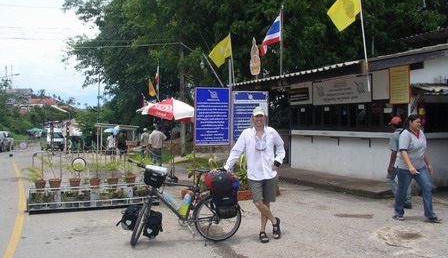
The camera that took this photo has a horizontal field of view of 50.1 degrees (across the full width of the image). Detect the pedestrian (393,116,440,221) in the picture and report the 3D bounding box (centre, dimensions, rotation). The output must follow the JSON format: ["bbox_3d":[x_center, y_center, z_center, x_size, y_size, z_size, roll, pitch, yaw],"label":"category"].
[{"bbox_3d":[3.030,0.615,7.500,0.600,1.670,0.500,0,0,28],"label":"pedestrian"}]

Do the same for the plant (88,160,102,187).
[{"bbox_3d":[-2.469,0.855,9.200,0.270,0.540,0.270,0,1,-28],"label":"plant"}]

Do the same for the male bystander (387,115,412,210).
[{"bbox_3d":[3.300,0.630,9.000,0.470,1.710,0.450,0,0,23],"label":"male bystander"}]

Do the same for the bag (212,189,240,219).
[{"bbox_3d":[0.009,0.988,6.300,0.310,0.370,0.180,0,7,-17],"label":"bag"}]

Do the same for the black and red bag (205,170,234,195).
[{"bbox_3d":[-0.065,0.745,6.660,0.350,0.340,0.420,0,0,-14],"label":"black and red bag"}]

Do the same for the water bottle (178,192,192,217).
[{"bbox_3d":[-0.502,0.987,6.330,0.092,0.315,0.092,18,2,-18],"label":"water bottle"}]

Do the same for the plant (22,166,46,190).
[{"bbox_3d":[-3.439,0.881,8.700,0.420,0.440,0.370,0,1,-28],"label":"plant"}]

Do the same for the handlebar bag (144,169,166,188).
[{"bbox_3d":[-0.855,0.608,6.000,0.260,0.205,0.170,20,19,3],"label":"handlebar bag"}]

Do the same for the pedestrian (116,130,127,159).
[{"bbox_3d":[-5.351,0.846,25.000,0.500,1.620,0.360,0,1,-6],"label":"pedestrian"}]

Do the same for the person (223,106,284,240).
[{"bbox_3d":[0.410,0.620,6.600,0.840,1.860,0.430,0,0,-2],"label":"person"}]

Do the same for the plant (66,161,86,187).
[{"bbox_3d":[-2.820,0.876,9.150,0.370,0.530,0.360,0,0,0],"label":"plant"}]

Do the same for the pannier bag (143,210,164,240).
[{"bbox_3d":[-0.956,1.290,6.430,0.200,0.330,0.250,10,0,-3],"label":"pannier bag"}]

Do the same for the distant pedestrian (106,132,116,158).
[{"bbox_3d":[-5.920,0.900,25.200,0.500,1.600,0.360,0,1,-6],"label":"distant pedestrian"}]

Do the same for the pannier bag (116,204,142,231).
[{"bbox_3d":[-1.192,1.149,6.150,0.165,0.290,0.250,20,19,3],"label":"pannier bag"}]

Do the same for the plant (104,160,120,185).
[{"bbox_3d":[-2.196,0.868,9.420,0.320,0.530,0.320,0,0,0],"label":"plant"}]

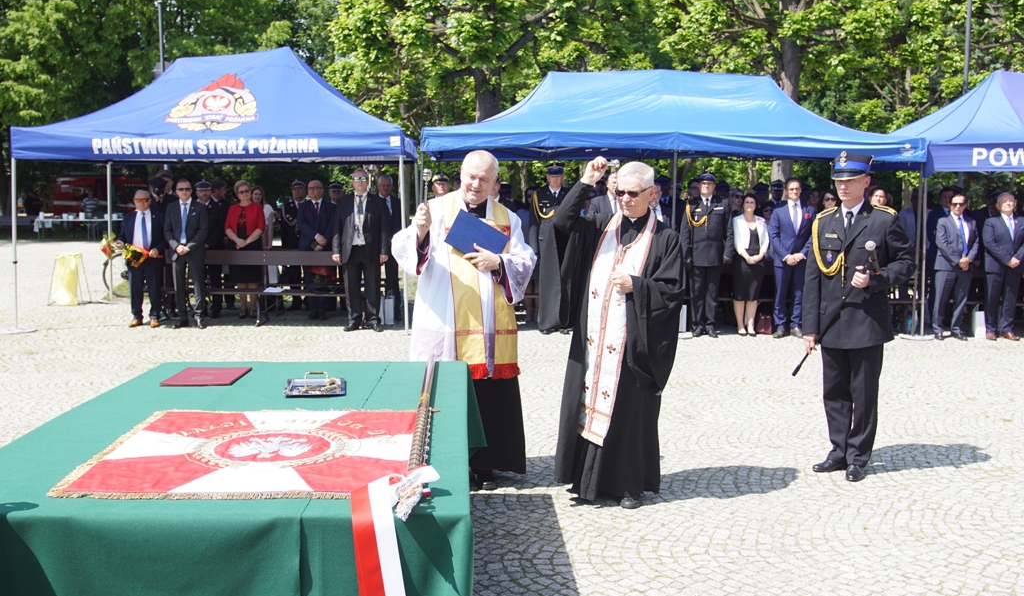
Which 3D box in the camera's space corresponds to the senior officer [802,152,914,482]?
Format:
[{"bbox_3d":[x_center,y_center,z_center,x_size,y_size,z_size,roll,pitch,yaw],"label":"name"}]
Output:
[{"bbox_3d":[2.000,0.102,5.426,0.580,1.860,0.400,6,8,42],"label":"senior officer"}]

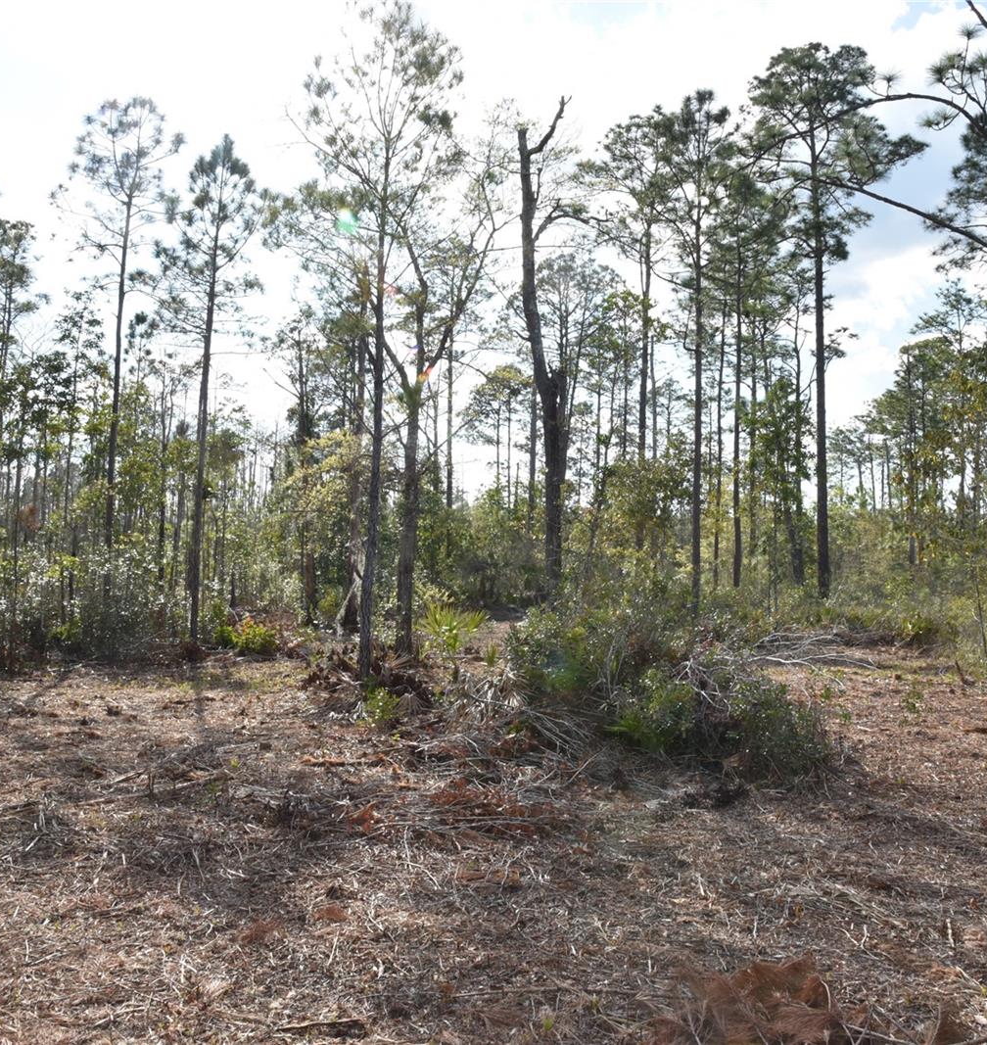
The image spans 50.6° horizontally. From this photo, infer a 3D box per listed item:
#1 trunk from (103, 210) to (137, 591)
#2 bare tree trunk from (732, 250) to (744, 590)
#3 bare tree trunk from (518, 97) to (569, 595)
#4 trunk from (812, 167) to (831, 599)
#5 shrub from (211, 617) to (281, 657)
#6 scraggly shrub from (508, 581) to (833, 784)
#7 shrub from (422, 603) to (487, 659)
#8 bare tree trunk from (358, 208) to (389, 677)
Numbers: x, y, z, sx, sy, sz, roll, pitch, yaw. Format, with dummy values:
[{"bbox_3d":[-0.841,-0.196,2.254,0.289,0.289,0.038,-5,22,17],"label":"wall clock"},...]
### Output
[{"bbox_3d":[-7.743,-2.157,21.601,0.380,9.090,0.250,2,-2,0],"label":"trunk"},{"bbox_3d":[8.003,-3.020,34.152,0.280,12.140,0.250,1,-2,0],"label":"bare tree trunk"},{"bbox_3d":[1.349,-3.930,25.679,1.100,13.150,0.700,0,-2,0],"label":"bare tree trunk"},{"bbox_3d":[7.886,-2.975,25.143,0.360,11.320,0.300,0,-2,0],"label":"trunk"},{"bbox_3d":[-4.161,1.910,17.536,1.110,0.680,1.000,1,-2,0],"label":"shrub"},{"bbox_3d":[1.521,1.347,8.954,2.800,1.500,2.400,1,-2,0],"label":"scraggly shrub"},{"bbox_3d":[-0.600,1.665,16.246,0.990,0.880,0.950,1,-2,0],"label":"shrub"},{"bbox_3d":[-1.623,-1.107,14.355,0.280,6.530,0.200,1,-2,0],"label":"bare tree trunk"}]

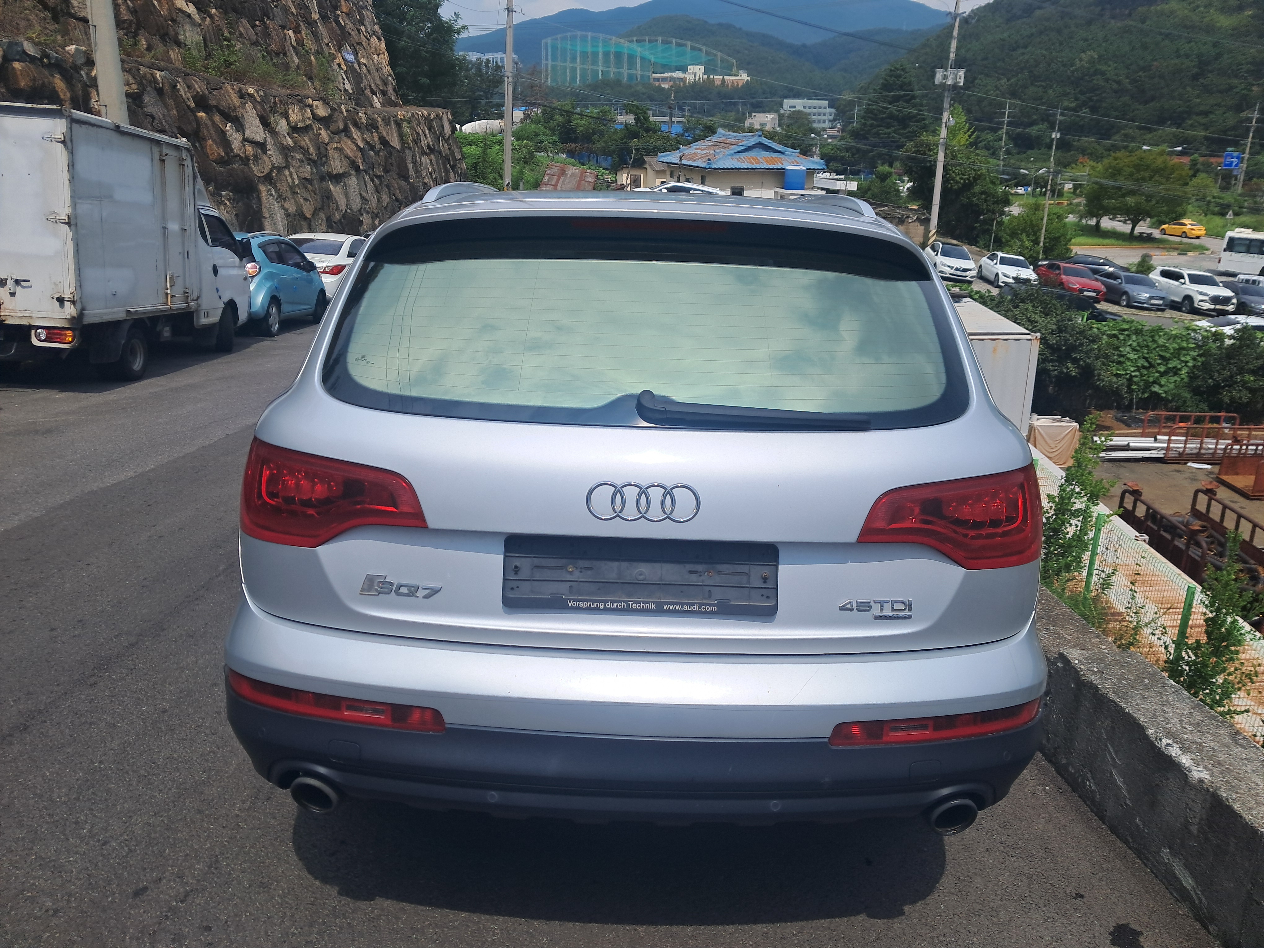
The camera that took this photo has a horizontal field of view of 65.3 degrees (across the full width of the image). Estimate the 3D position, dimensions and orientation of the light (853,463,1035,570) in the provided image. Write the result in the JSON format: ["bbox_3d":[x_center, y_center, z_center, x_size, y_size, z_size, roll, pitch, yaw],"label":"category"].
[{"bbox_3d":[0.659,0.106,2.031,0.450,0.220,0.270,2,13,0],"label":"light"}]

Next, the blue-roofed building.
[{"bbox_3d":[6.832,-19.298,63.224,7.766,5.118,8.870,-4,19,-17],"label":"blue-roofed building"}]

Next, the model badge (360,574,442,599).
[{"bbox_3d":[-0.463,0.225,1.970,0.166,0.044,0.010,4,13,8],"label":"model badge"}]

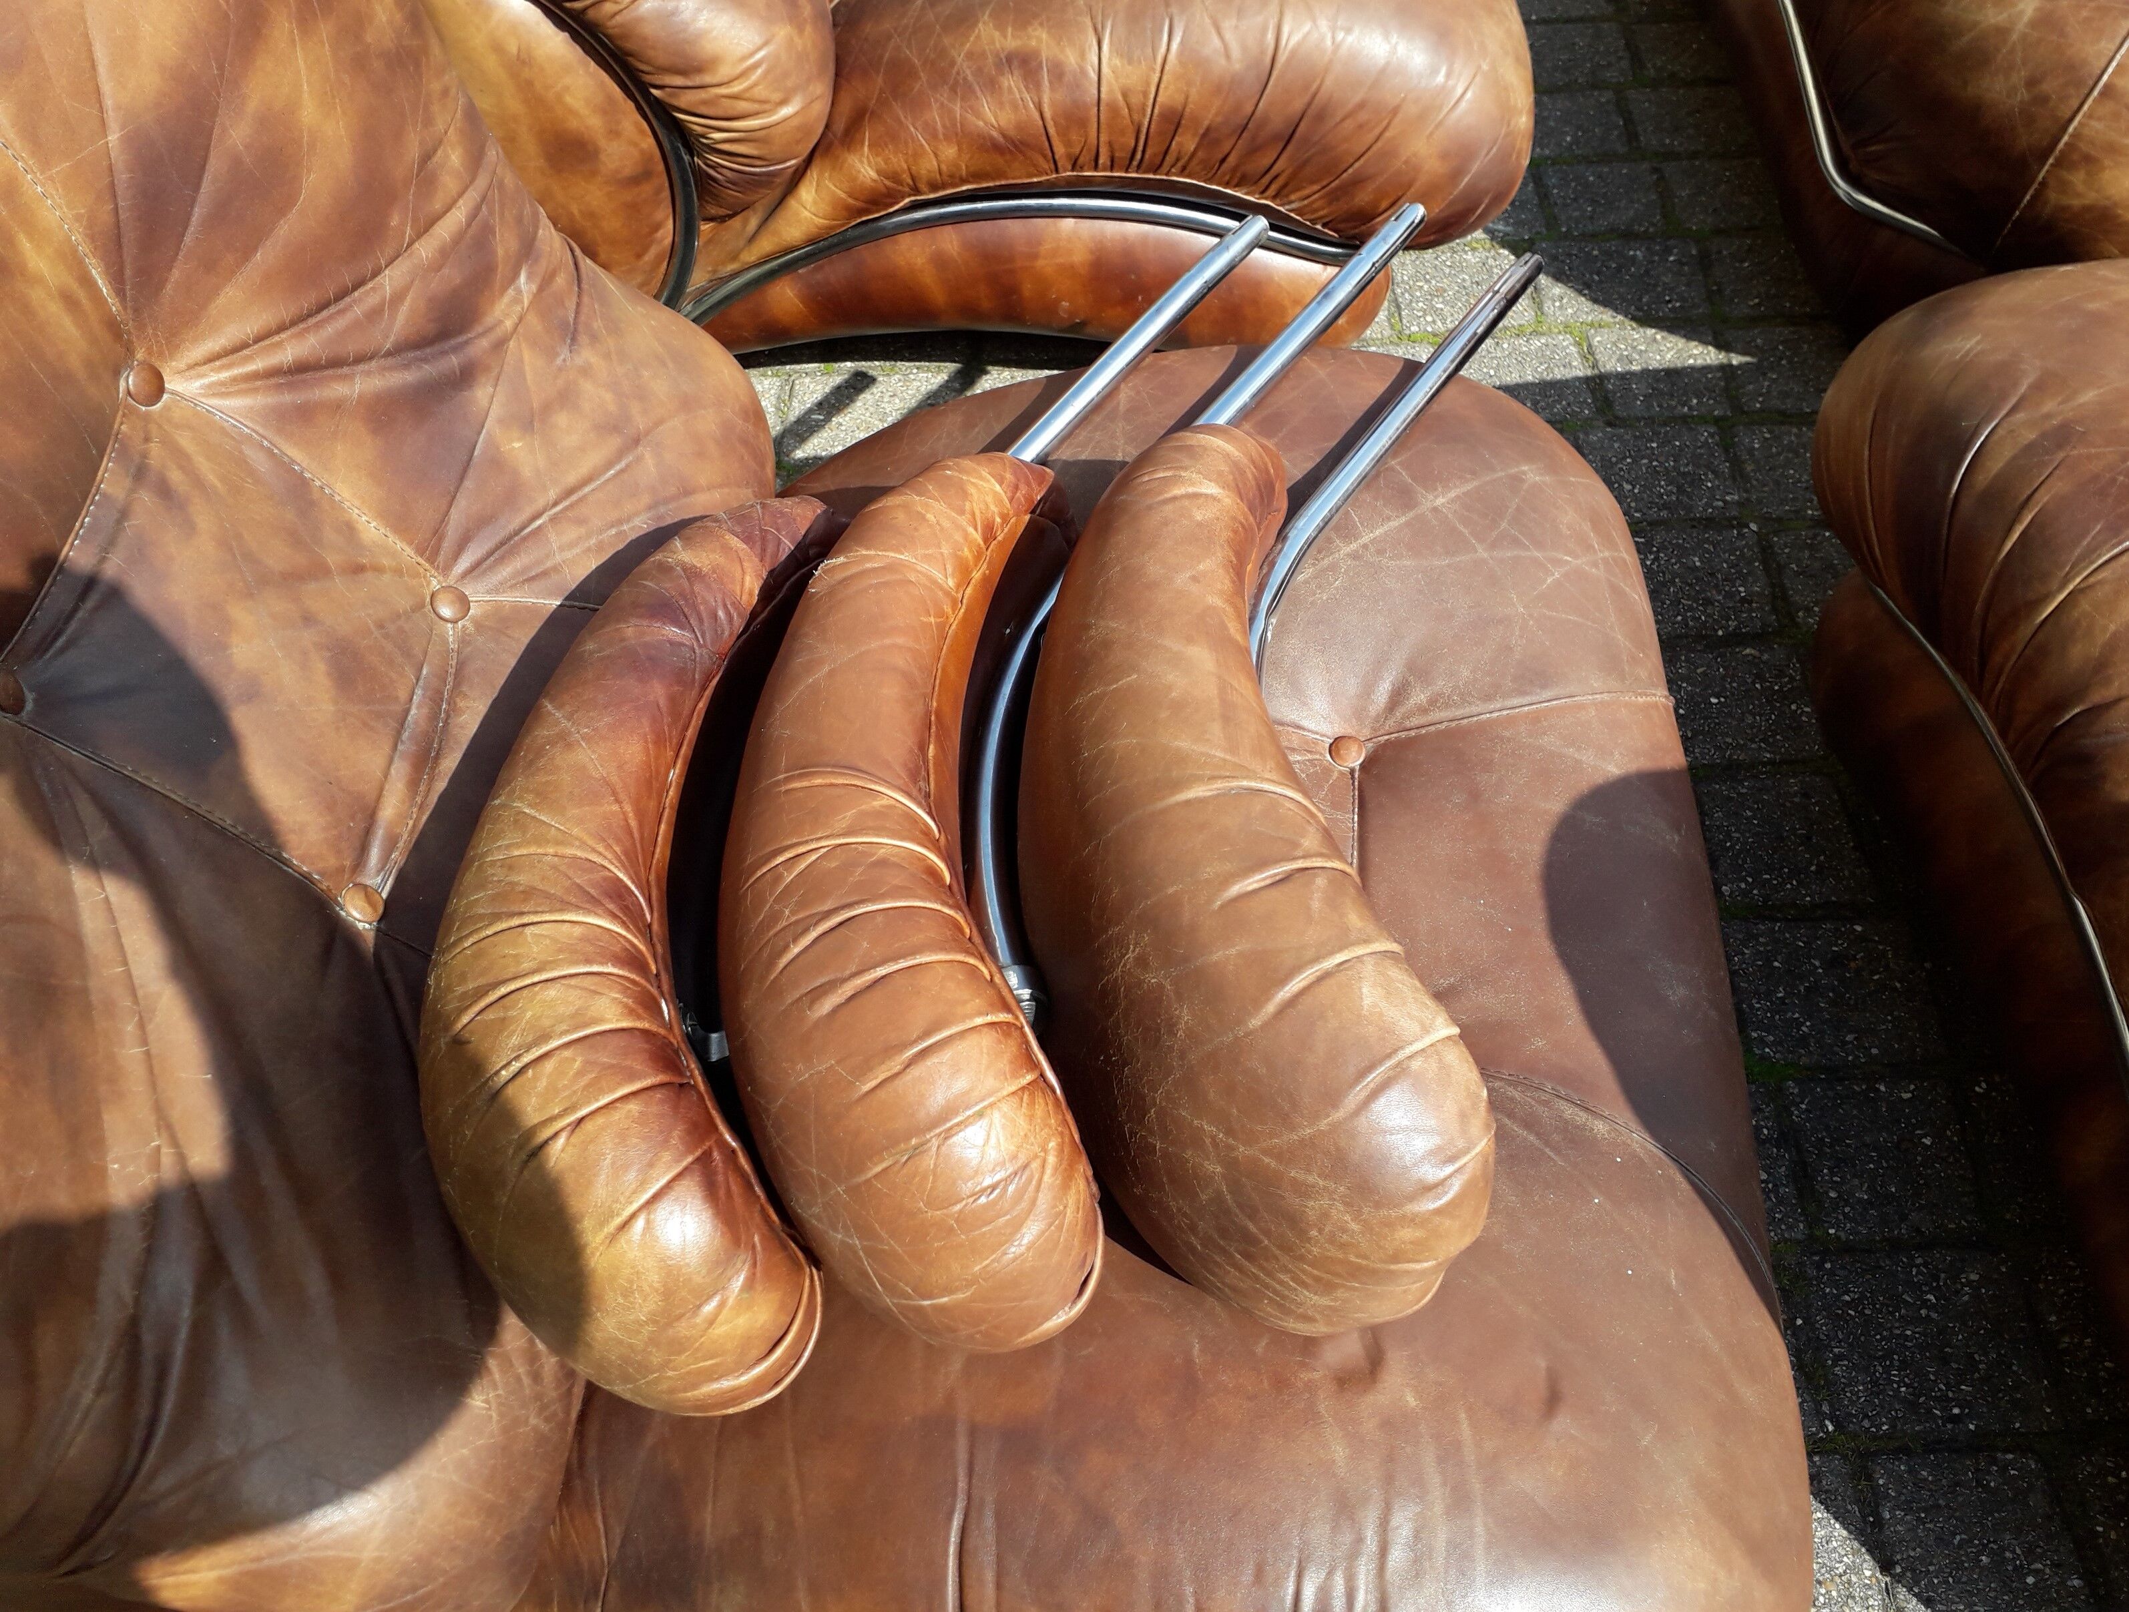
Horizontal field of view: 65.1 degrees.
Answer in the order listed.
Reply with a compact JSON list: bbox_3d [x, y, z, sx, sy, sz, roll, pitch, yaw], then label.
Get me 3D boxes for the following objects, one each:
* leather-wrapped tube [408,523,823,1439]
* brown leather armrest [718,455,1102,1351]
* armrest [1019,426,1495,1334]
[{"bbox_3d":[-0.254,0.033,0.961,0.211,0.175,0.626,-6,57,-2],"label":"leather-wrapped tube"},{"bbox_3d":[-0.100,0.001,0.976,0.203,0.175,0.628,-4,57,0],"label":"brown leather armrest"},{"bbox_3d":[0.074,-0.006,0.970,0.223,0.180,0.628,-8,57,-3],"label":"armrest"}]

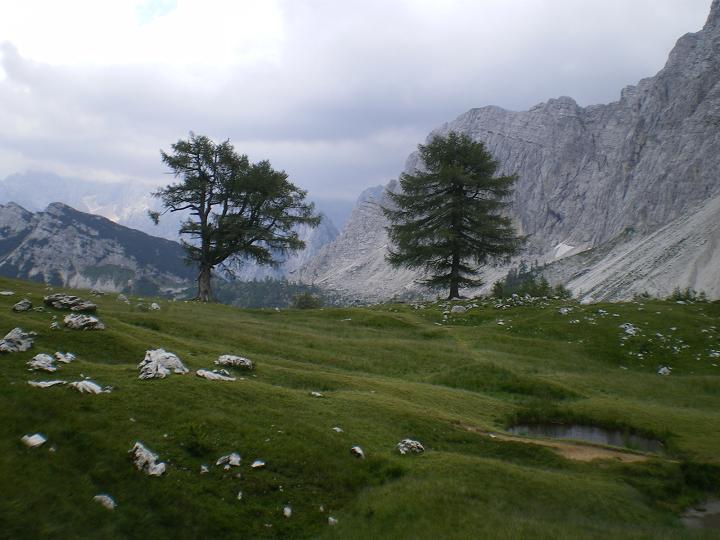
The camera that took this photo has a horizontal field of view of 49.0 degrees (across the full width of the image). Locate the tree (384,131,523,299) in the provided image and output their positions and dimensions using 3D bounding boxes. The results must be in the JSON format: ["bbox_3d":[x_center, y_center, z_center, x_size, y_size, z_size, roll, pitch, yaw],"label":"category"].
[{"bbox_3d":[5.560,-3.300,47.000,8.149,10.000,8.000,0,0,7],"label":"tree"}]

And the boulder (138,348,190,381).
[{"bbox_3d":[-4.724,2.272,19.000,1.202,0.669,0.901,0,1,0],"label":"boulder"}]

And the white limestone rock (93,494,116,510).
[{"bbox_3d":[-2.974,2.706,9.200,0.279,0.140,0.223,0,1,0],"label":"white limestone rock"}]

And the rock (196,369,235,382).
[{"bbox_3d":[-3.017,2.202,16.500,0.780,0.240,0.450,0,0,-10],"label":"rock"}]

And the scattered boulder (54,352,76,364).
[{"bbox_3d":[-6.260,1.881,16.800,0.438,0.230,0.320,0,0,-20],"label":"scattered boulder"}]

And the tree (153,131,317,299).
[{"bbox_3d":[-7.876,-3.321,50.000,10.754,10.501,9.141,0,1,0],"label":"tree"}]

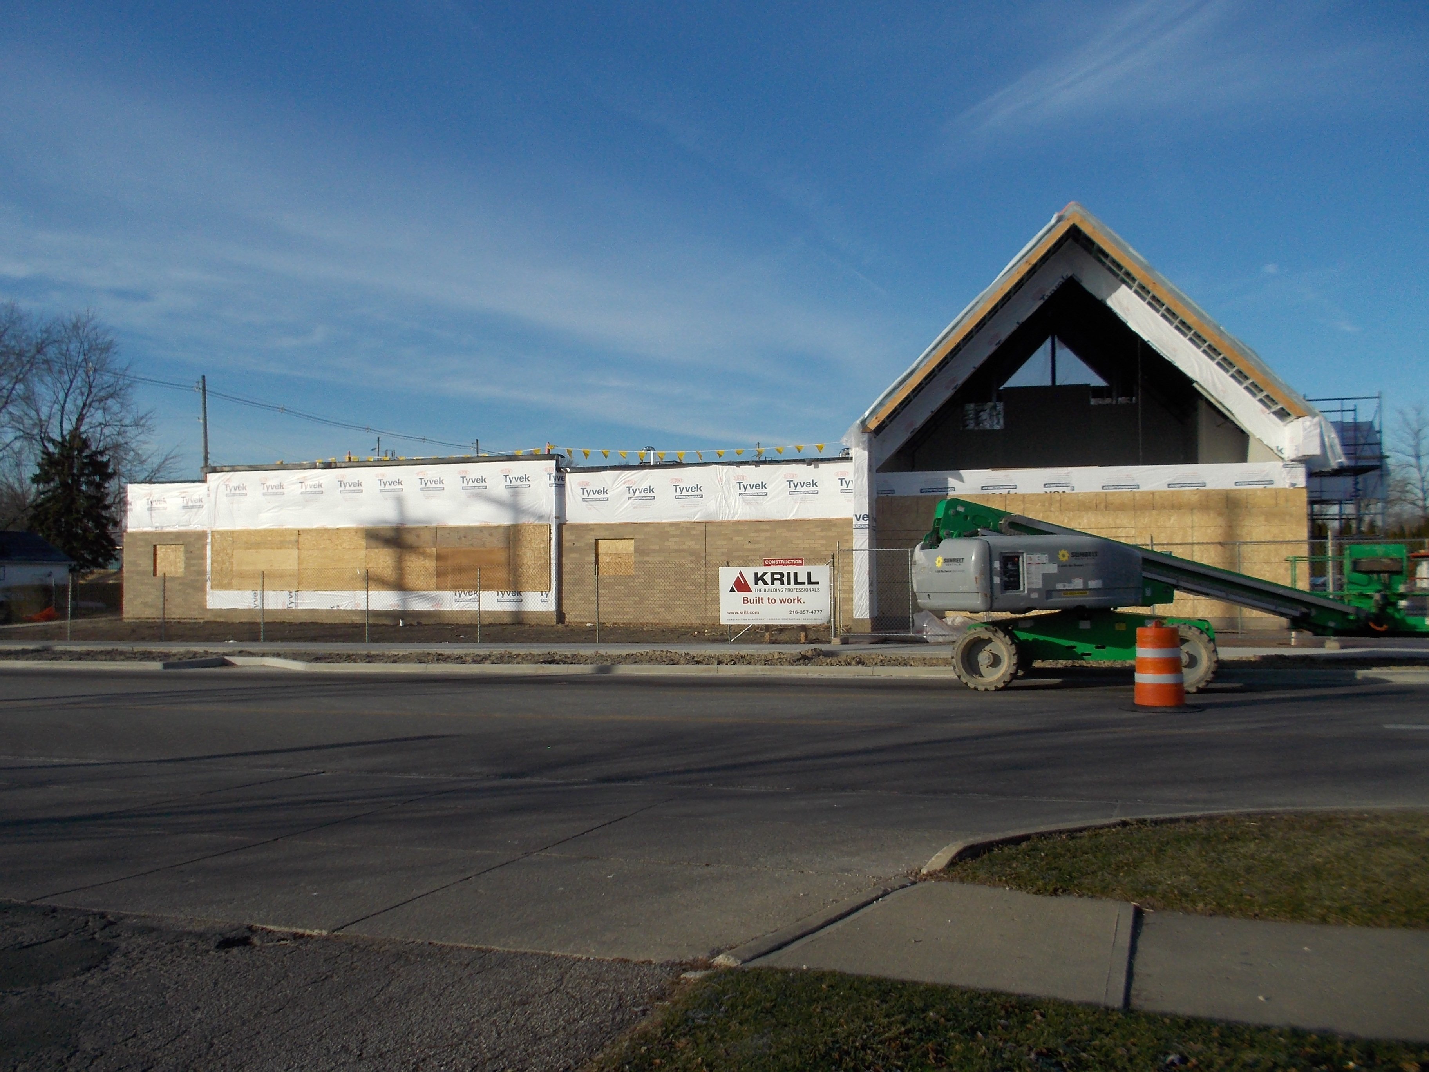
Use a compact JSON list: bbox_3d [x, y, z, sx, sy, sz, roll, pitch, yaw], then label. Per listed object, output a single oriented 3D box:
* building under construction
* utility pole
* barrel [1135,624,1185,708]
[{"bbox_3d":[-0.783,-2.327,37.863,33.277,9.989,15.500,-1,-2,14],"label":"building under construction"},{"bbox_3d":[-25.548,-2.283,59.802,0.300,11.500,0.300,0,-2,0],"label":"utility pole"},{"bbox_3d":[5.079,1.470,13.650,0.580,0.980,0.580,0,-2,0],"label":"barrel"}]

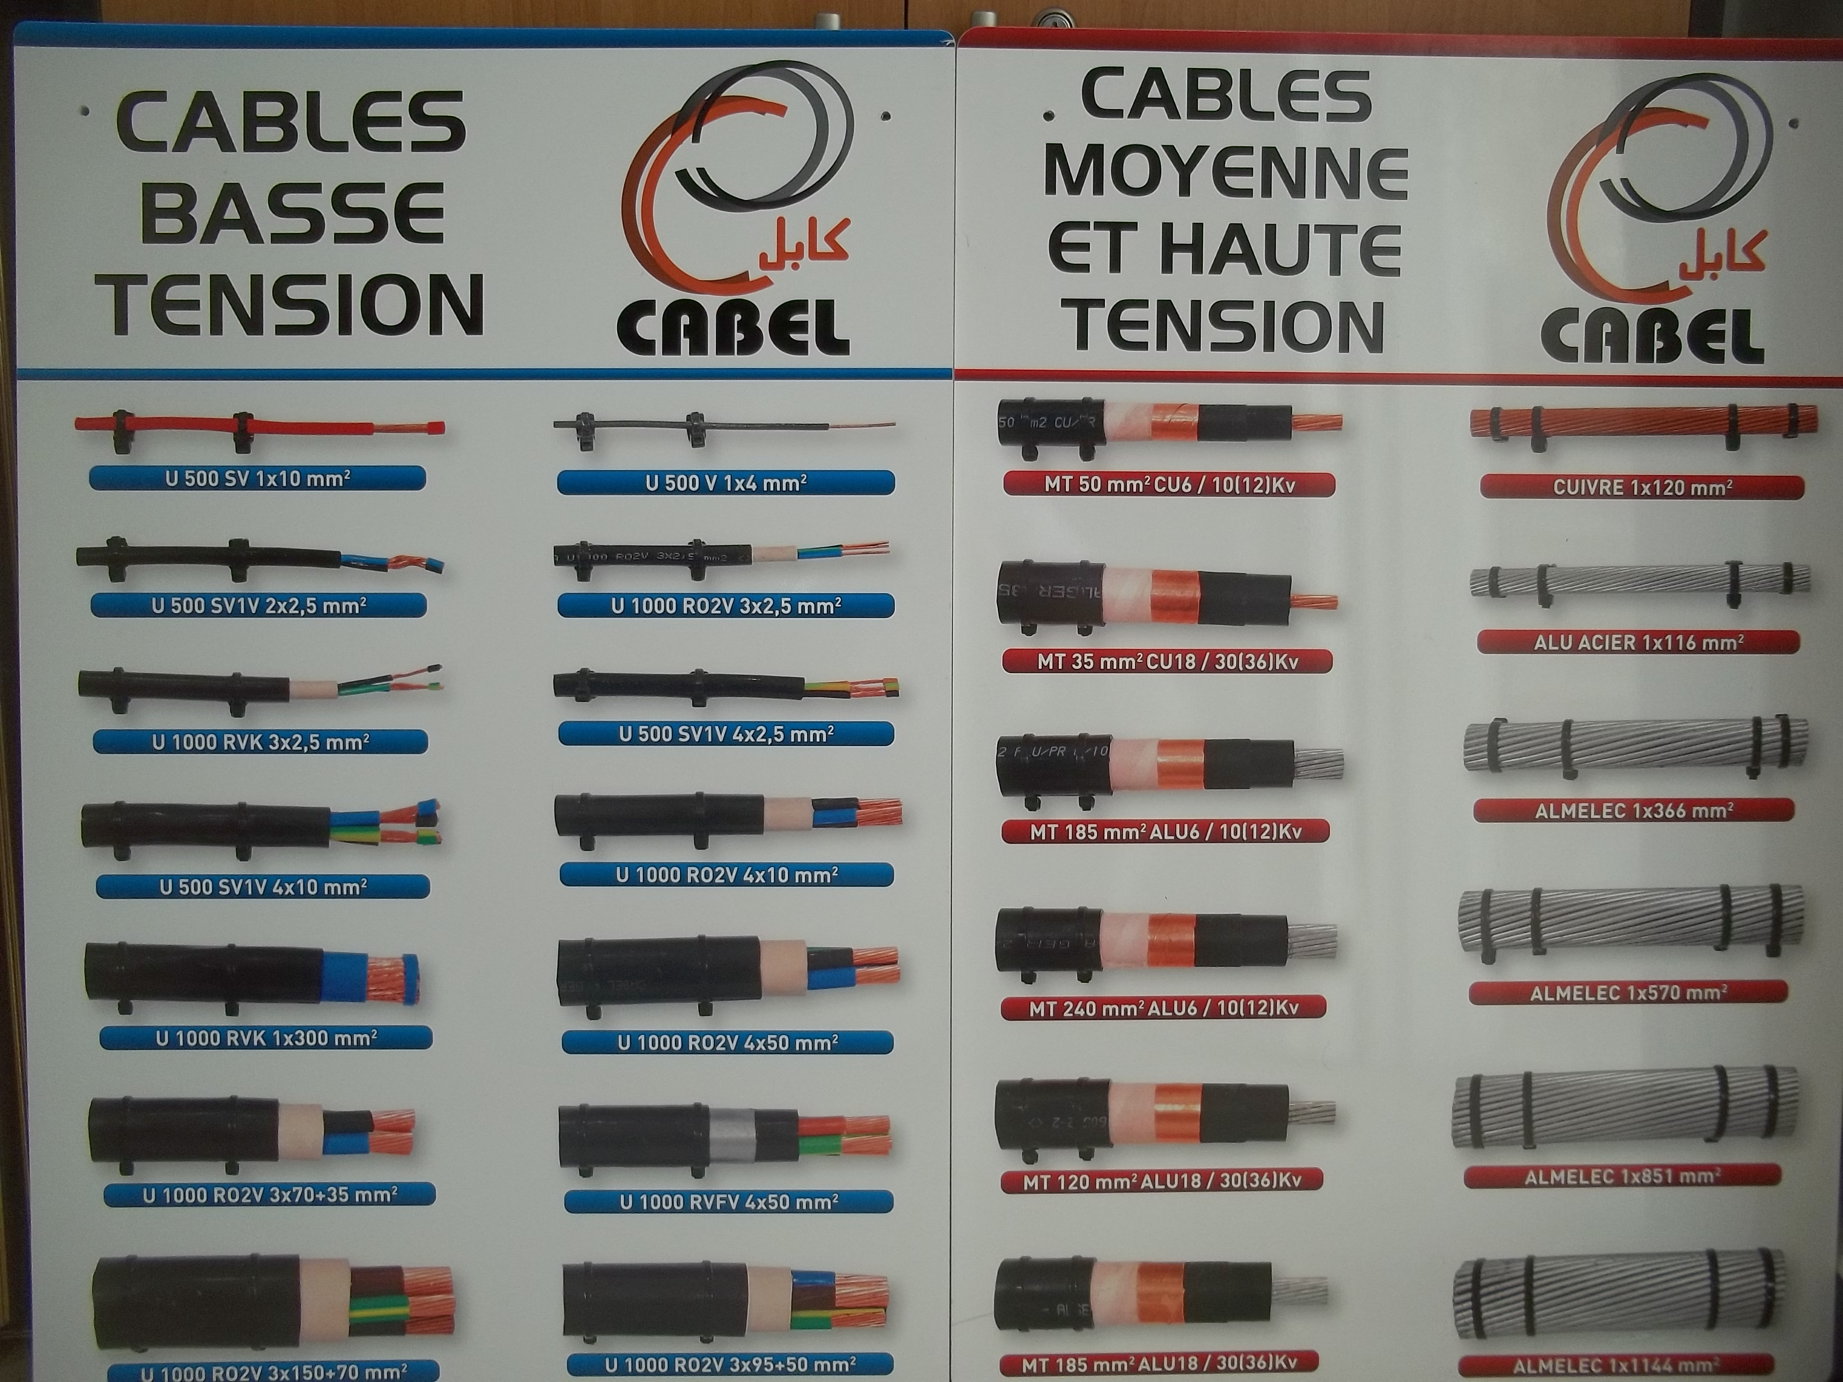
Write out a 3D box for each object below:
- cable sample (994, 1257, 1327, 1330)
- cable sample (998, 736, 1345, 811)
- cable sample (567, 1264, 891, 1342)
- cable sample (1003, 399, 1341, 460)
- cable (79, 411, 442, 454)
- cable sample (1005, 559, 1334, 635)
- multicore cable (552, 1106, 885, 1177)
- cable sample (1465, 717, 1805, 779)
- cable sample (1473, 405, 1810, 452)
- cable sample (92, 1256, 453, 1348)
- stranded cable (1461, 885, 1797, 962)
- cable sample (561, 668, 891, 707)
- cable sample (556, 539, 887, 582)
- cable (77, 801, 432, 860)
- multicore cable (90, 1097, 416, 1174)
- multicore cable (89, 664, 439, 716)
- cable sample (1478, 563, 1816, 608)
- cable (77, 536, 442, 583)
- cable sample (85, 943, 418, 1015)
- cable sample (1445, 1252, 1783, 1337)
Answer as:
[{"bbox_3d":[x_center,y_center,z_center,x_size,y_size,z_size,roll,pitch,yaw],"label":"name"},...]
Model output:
[{"bbox_3d":[0.129,0.326,1.037,0.180,0.039,0.039,0,4,-2],"label":"cable sample"},{"bbox_3d":[0.132,0.042,1.011,0.181,0.037,0.032,0,4,-1],"label":"cable sample"},{"bbox_3d":[-0.104,0.325,1.020,0.172,0.042,0.039,0,3,-1],"label":"cable sample"},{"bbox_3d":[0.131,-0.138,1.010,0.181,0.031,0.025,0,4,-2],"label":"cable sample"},{"bbox_3d":[-0.343,-0.135,0.997,0.189,0.021,0.008,0,3,-1],"label":"cable"},{"bbox_3d":[0.129,-0.050,1.005,0.176,0.036,0.033,0,4,-1],"label":"cable sample"},{"bbox_3d":[-0.102,0.235,1.006,0.169,0.037,0.033,0,3,-1],"label":"multicore cable"},{"bbox_3d":[0.378,0.029,1.019,0.172,0.032,0.026,0,4,-1],"label":"cable sample"},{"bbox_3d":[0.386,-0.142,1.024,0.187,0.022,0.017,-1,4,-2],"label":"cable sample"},{"bbox_3d":[-0.341,0.322,1.010,0.184,0.049,0.048,0,3,-1],"label":"cable sample"},{"bbox_3d":[0.377,0.122,1.022,0.172,0.039,0.032,0,4,-1],"label":"stranded cable"},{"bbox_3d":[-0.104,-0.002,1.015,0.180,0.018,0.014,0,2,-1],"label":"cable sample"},{"bbox_3d":[-0.105,-0.069,1.014,0.176,0.021,0.013,-1,3,-1],"label":"cable sample"},{"bbox_3d":[-0.348,0.073,1.010,0.186,0.030,0.022,1,3,-1],"label":"cable"},{"bbox_3d":[-0.353,0.234,1.012,0.171,0.039,0.033,0,2,-1],"label":"multicore cable"},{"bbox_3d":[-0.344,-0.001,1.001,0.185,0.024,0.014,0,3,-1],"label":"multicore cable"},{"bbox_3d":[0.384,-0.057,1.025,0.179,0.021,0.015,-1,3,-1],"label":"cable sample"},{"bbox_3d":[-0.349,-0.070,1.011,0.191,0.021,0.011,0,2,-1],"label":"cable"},{"bbox_3d":[-0.348,0.149,1.000,0.163,0.036,0.030,0,3,-1],"label":"cable sample"},{"bbox_3d":[0.380,0.329,1.044,0.183,0.045,0.044,-1,4,-2],"label":"cable sample"}]

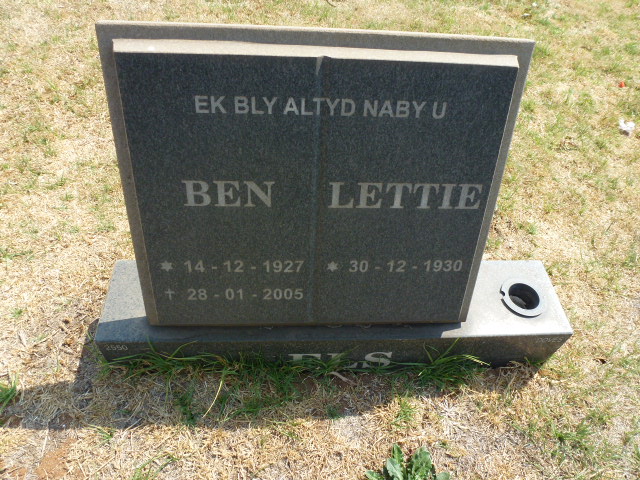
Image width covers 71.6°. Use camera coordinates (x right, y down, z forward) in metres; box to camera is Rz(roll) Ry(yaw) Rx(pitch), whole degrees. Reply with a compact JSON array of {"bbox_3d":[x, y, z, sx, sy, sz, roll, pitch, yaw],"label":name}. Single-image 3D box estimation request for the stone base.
[{"bbox_3d":[0.042,0.163,0.995,0.960,0.133,0.189,0,51,-5],"label":"stone base"}]

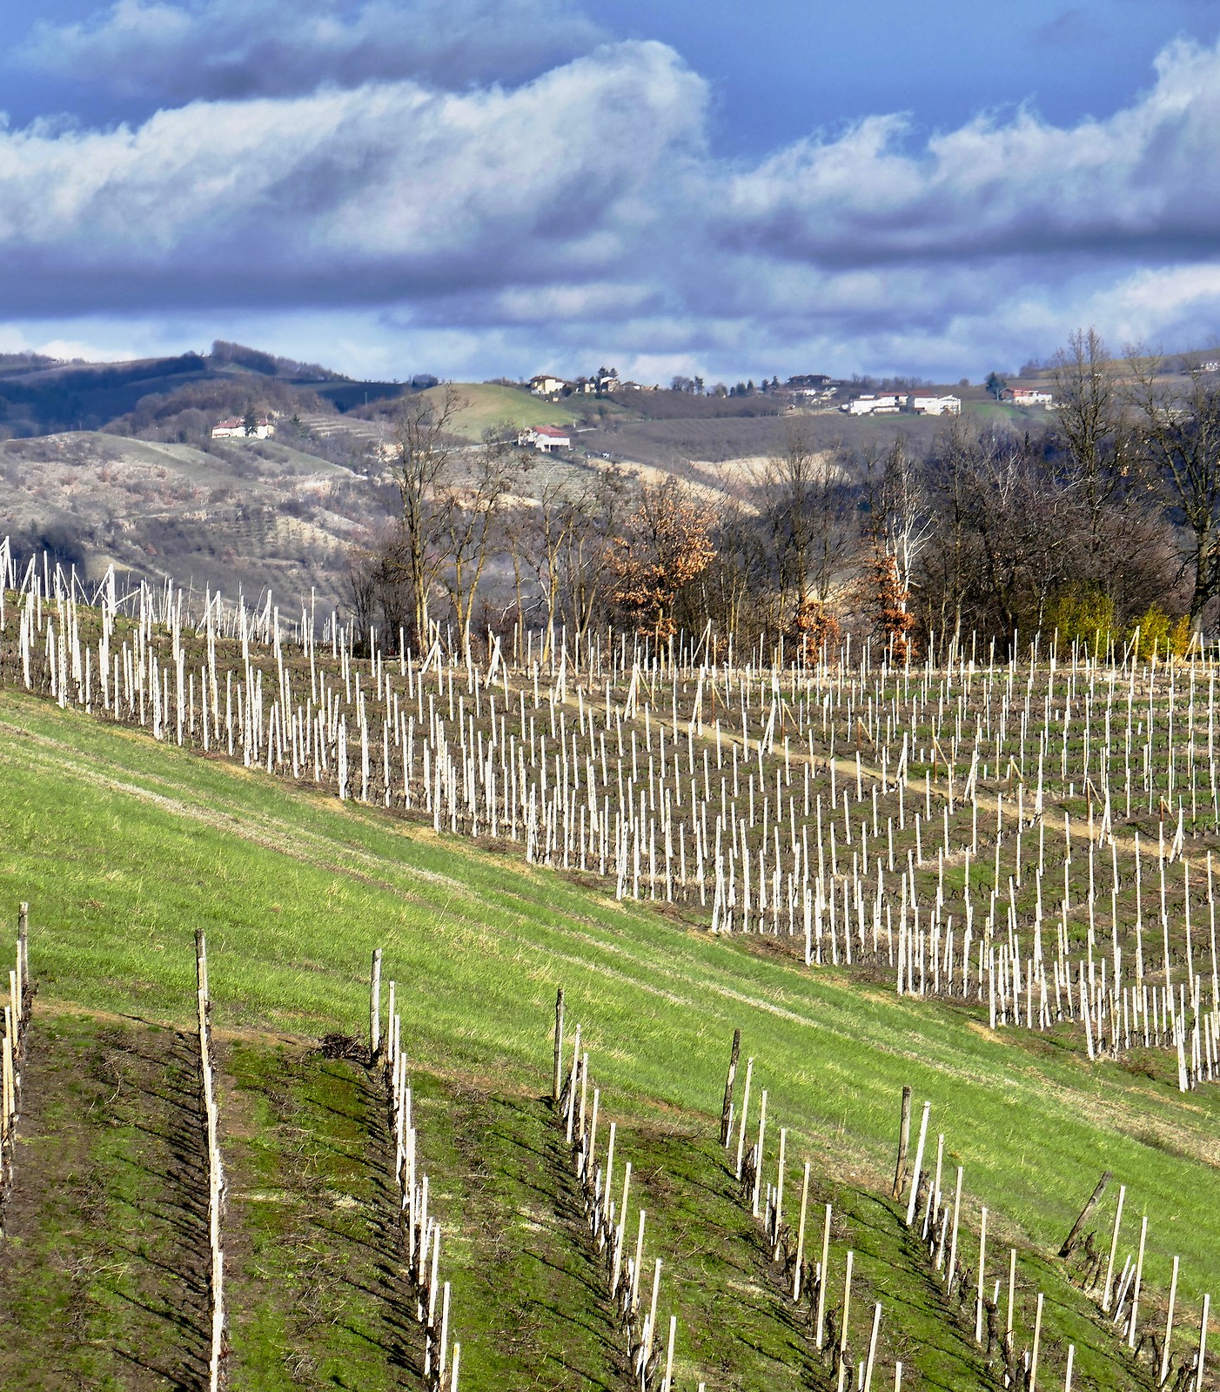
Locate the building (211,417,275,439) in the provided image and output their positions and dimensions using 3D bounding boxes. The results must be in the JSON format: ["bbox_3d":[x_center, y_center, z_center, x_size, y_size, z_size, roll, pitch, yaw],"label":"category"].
[{"bbox_3d":[-107.821,-78.501,2300.000,17.500,6.800,9.000,0,1,14],"label":"building"}]

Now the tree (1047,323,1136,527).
[{"bbox_3d":[22.695,-9.933,368.000,4.400,14.800,4.200,0,1,0],"label":"tree"}]

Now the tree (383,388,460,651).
[{"bbox_3d":[-7.580,-7.058,315.000,3.150,10.700,2.990,0,1,0],"label":"tree"}]

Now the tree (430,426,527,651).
[{"bbox_3d":[-5.334,-6.264,318.000,3.840,9.080,3.650,0,1,0],"label":"tree"}]

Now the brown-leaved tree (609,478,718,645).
[{"bbox_3d":[2.283,-5.605,332.000,4.630,7.200,4.400,0,1,0],"label":"brown-leaved tree"}]

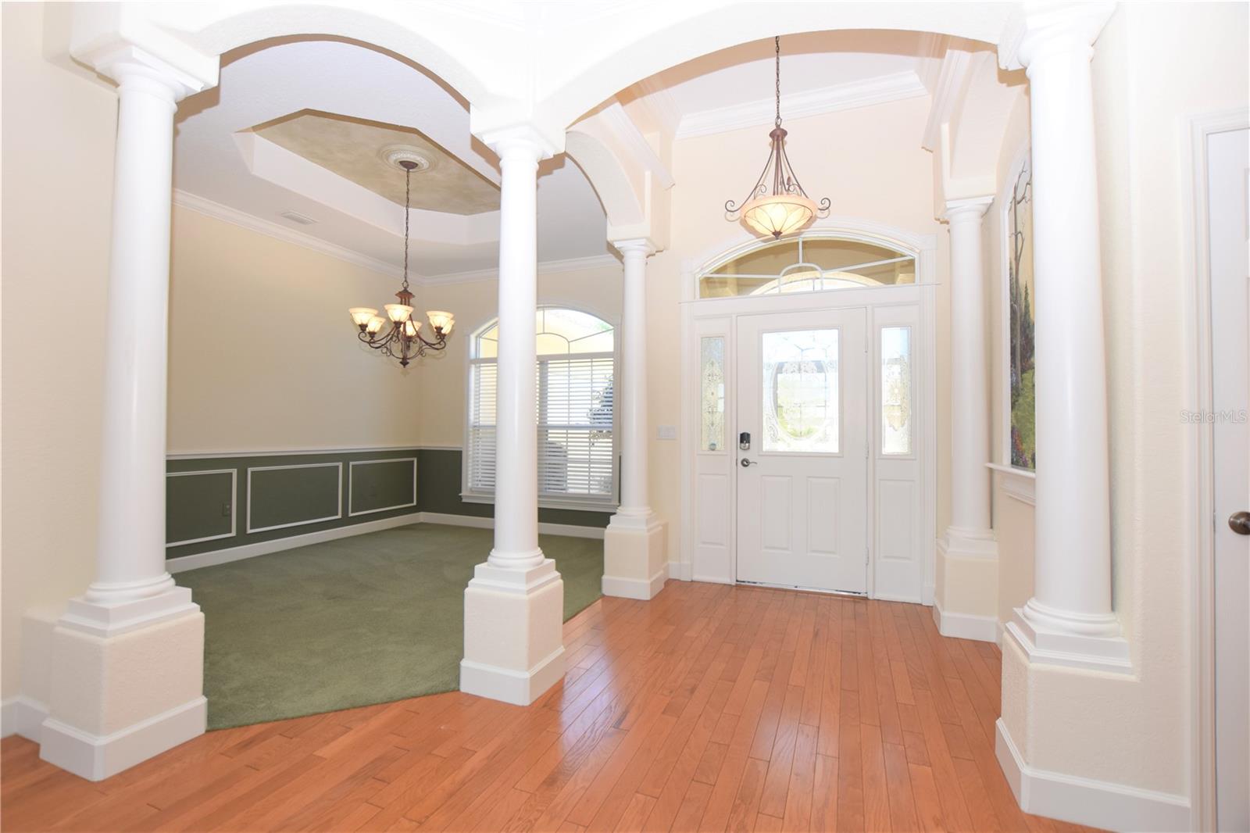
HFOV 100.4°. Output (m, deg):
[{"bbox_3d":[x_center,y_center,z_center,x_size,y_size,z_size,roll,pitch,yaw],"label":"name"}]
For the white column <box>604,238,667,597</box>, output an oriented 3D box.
[{"bbox_3d":[0.073,0.004,3.791,0.342,2.510,0.340,0,-1,21],"label":"white column"}]

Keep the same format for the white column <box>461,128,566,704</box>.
[{"bbox_3d":[-0.497,-0.027,2.425,0.344,2.500,0.330,0,-1,21],"label":"white column"}]

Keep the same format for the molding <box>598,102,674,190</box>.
[{"bbox_3d":[0.102,-1.751,3.385,0.085,0.120,1.450,0,-1,21],"label":"molding"}]

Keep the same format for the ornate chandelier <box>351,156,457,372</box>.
[{"bbox_3d":[-1.740,-1.223,4.142,0.760,1.665,0.760,0,-1,21],"label":"ornate chandelier"}]

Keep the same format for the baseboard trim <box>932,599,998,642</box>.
[{"bbox_3d":[1.989,1.195,3.068,0.278,0.122,0.310,0,-1,21],"label":"baseboard trim"}]

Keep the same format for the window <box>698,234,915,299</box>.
[{"bbox_3d":[1.306,-1.142,3.896,1.522,0.435,0.090,0,-1,21],"label":"window"}]

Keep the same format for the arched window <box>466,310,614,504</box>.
[{"bbox_3d":[-0.981,-0.151,5.826,1.940,2.160,0.120,0,-1,21],"label":"arched window"}]

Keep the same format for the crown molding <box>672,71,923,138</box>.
[{"bbox_3d":[1.248,-2.304,3.874,1.793,0.155,0.110,0,-1,21],"label":"crown molding"}]

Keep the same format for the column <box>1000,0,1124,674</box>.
[{"bbox_3d":[1.436,-0.262,1.722,0.273,2.055,0.300,0,-1,21],"label":"column"}]

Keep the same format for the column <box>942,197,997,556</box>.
[{"bbox_3d":[2.021,-0.228,3.106,0.275,2.050,0.295,0,-1,21],"label":"column"}]

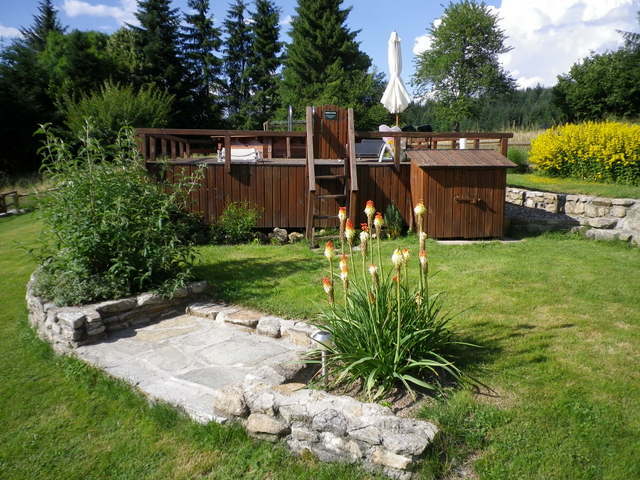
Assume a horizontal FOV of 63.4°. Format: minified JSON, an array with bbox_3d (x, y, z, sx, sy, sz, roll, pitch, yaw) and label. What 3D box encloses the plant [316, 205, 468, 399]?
[{"bbox_3d":[0.475,0.301,3.607,0.970,1.155,0.880,2,10,8],"label":"plant"}]

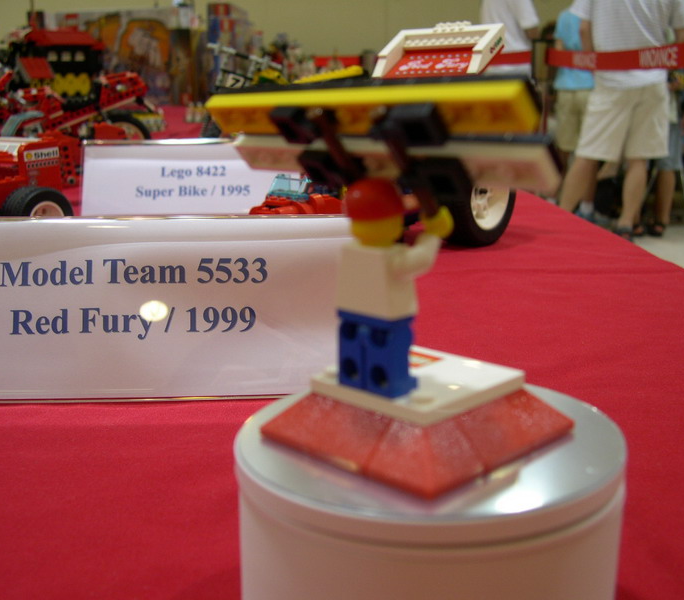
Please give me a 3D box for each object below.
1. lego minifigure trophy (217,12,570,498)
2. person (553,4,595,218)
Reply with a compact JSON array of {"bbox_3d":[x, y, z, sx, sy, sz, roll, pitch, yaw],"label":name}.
[{"bbox_3d":[0.012,-0.009,0.185,0.050,0.076,0.082,-13,16,-43],"label":"lego minifigure trophy"},{"bbox_3d":[1.586,-1.395,5.930,0.500,1.680,0.320,6,14,33],"label":"person"}]

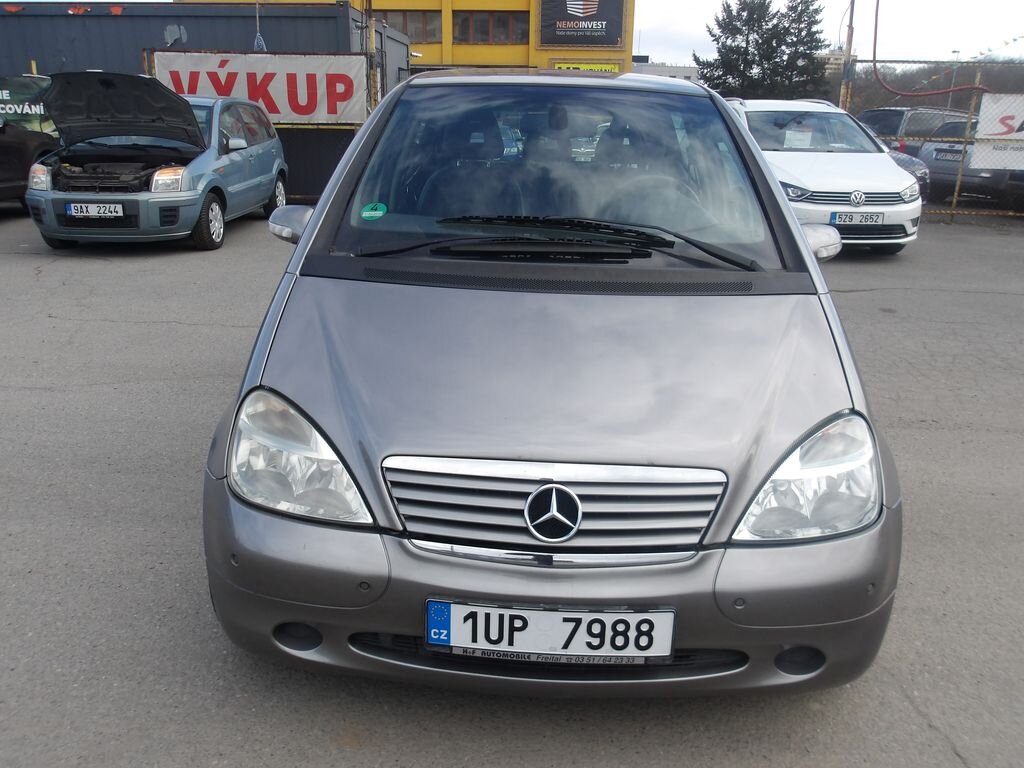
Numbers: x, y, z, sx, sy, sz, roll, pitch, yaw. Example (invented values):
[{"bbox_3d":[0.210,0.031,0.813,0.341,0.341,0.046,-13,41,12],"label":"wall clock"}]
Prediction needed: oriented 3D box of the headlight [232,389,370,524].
[{"bbox_3d":[-0.498,0.159,1.860,0.400,0.240,0.300,2,19,1],"label":"headlight"}]

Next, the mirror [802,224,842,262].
[{"bbox_3d":[0.983,-0.459,2.605,0.210,0.140,0.150,2,19,1],"label":"mirror"}]

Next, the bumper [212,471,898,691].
[{"bbox_3d":[0.085,0.487,1.887,1.700,0.420,0.440,2,19,1],"label":"bumper"}]

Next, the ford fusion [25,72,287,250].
[{"bbox_3d":[-3.932,-2.637,9.276,1.760,1.720,4.020,0,19,-1],"label":"ford fusion"}]

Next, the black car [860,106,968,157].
[{"bbox_3d":[8.756,-4.571,15.529,4.600,1.580,1.800,-7,21,-21],"label":"black car"}]

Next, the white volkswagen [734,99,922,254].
[{"bbox_3d":[3.191,-2.589,9.595,1.860,1.590,4.340,-1,19,-3],"label":"white volkswagen"}]

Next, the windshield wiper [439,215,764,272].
[{"bbox_3d":[0.237,-0.401,2.227,0.920,0.130,0.130,2,19,1],"label":"windshield wiper"}]

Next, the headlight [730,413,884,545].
[{"bbox_3d":[0.691,0.206,1.837,0.400,0.240,0.300,2,19,1],"label":"headlight"}]

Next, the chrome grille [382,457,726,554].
[{"bbox_3d":[0.090,0.270,1.720,0.760,0.200,0.130,2,7,1],"label":"chrome grille"}]

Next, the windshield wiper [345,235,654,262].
[{"bbox_3d":[-0.033,-0.371,2.194,0.840,0.090,0.110,2,19,1],"label":"windshield wiper"}]

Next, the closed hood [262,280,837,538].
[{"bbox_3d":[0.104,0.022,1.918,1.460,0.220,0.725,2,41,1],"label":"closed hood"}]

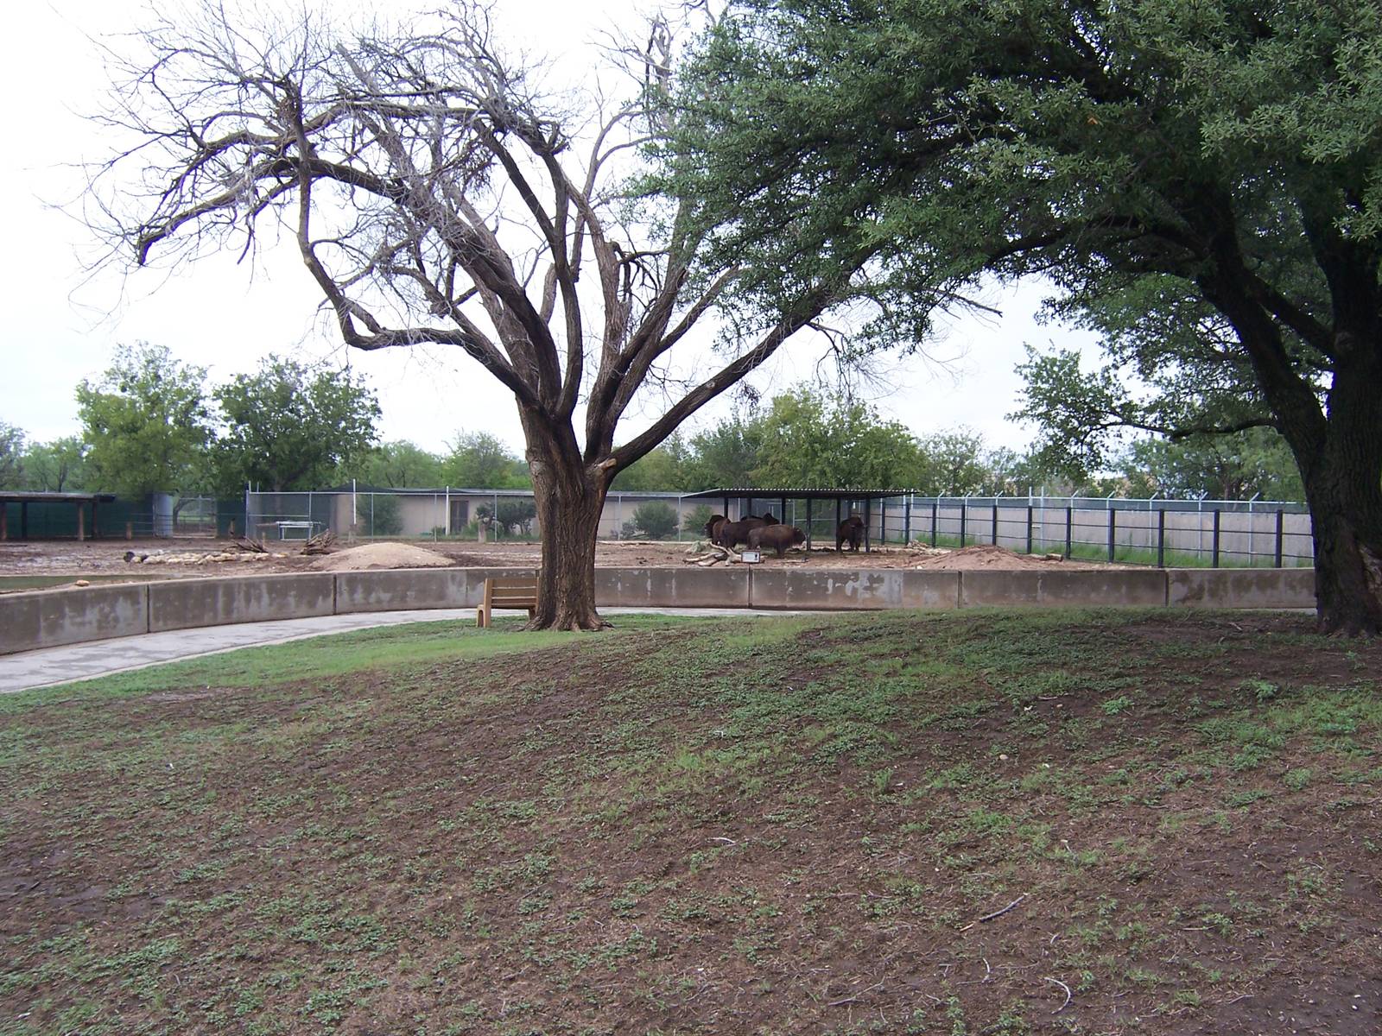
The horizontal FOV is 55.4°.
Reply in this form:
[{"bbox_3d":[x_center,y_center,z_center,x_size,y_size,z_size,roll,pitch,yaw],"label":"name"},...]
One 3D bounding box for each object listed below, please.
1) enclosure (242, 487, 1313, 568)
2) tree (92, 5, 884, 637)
[{"bbox_3d":[-1.000,0.270,50.500,33.000,2.800,30.500,0,1,-14],"label":"enclosure"},{"bbox_3d":[-3.450,-3.450,22.400,12.900,10.700,11.300,0,1,0],"label":"tree"}]

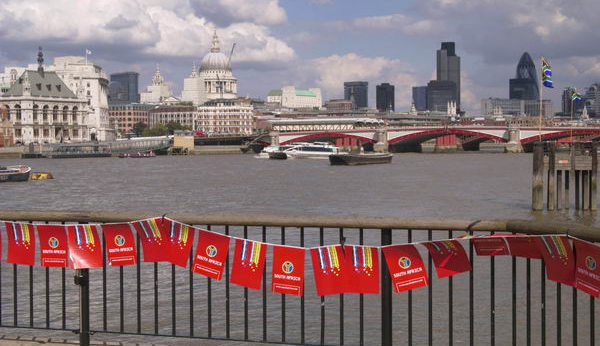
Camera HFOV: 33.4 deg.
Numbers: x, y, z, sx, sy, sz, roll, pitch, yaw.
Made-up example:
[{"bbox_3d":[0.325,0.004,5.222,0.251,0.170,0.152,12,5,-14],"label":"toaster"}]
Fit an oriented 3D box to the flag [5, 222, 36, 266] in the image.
[{"bbox_3d":[-1.935,0.495,6.890,0.212,0.300,0.045,3,8,15],"label":"flag"}]

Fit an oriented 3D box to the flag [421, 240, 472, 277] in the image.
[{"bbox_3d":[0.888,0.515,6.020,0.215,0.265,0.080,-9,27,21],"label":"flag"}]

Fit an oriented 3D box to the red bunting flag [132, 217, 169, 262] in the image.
[{"bbox_3d":[-0.954,0.442,6.391,0.205,0.260,0.040,-11,2,18],"label":"red bunting flag"}]

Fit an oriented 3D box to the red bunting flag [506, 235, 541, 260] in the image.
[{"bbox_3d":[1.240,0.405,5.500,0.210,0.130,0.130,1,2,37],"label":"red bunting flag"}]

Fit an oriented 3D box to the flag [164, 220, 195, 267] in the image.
[{"bbox_3d":[-0.760,0.447,6.326,0.205,0.260,0.040,12,2,18],"label":"flag"}]

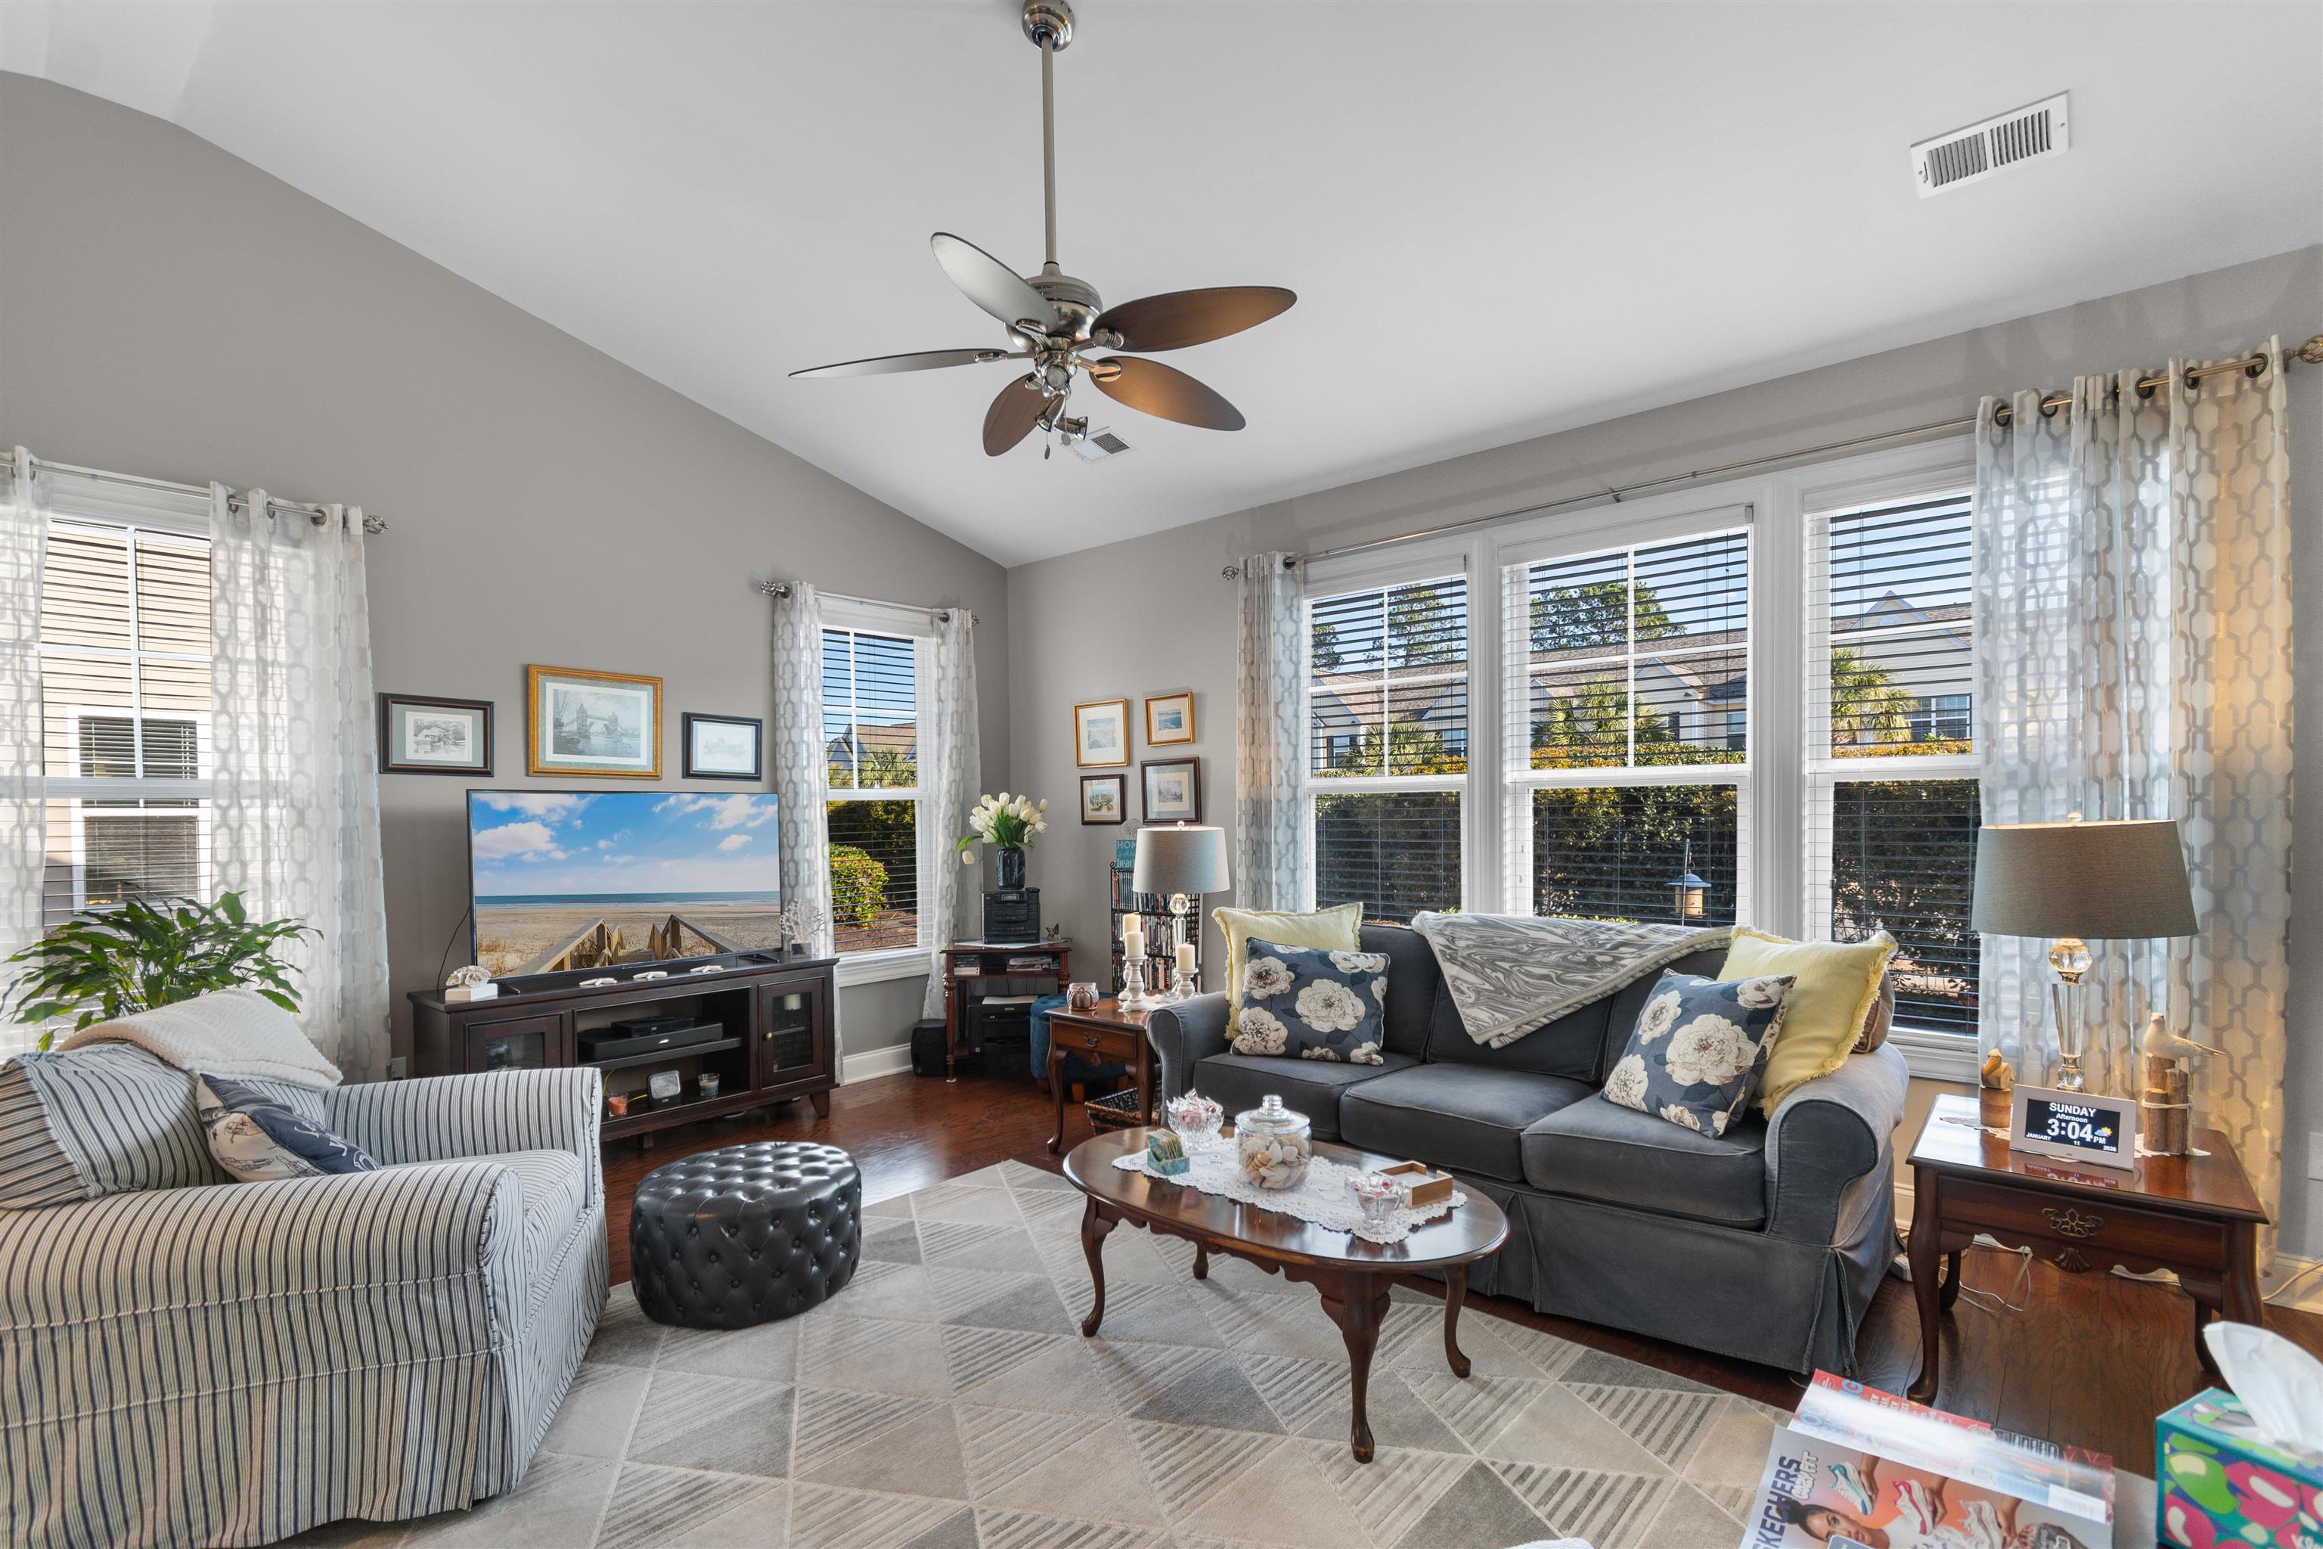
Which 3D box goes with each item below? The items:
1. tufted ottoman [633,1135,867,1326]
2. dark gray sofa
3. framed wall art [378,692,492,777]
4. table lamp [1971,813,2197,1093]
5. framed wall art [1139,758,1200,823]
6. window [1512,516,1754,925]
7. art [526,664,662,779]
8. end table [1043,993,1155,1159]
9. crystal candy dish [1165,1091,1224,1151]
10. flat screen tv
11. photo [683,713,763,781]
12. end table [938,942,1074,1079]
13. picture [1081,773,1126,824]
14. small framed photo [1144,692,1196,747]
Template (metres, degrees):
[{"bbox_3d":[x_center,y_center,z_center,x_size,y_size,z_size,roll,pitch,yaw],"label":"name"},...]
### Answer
[{"bbox_3d":[-1.173,1.297,2.764,0.590,0.345,0.590,-1,-1,0],"label":"tufted ottoman"},{"bbox_3d":[1.115,1.030,3.308,2.239,0.894,0.915,-2,-3,38],"label":"dark gray sofa"},{"bbox_3d":[-2.769,-0.144,3.710,0.030,0.295,0.355,-2,-3,41],"label":"framed wall art"},{"bbox_3d":[2.424,0.512,2.551,0.434,0.819,0.434,-2,-3,41],"label":"table lamp"},{"bbox_3d":[0.051,0.089,5.088,0.388,0.343,0.030,-2,-3,38],"label":"framed wall art"},{"bbox_3d":[1.781,-0.026,3.761,0.894,1.802,0.100,-2,-3,41],"label":"window"},{"bbox_3d":[-2.315,-0.201,3.978,0.025,0.436,0.502,-1,-1,41],"label":"art"},{"bbox_3d":[-0.028,1.231,3.986,0.553,0.546,0.696,-2,-3,41],"label":"end table"},{"bbox_3d":[0.097,0.969,2.723,0.161,0.142,0.161,-1,-2,0],"label":"crystal candy dish"},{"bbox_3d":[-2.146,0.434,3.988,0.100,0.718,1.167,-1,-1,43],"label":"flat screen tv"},{"bbox_3d":[-1.978,-0.120,4.364,0.025,0.281,0.355,-1,-1,41],"label":"photo"},{"bbox_3d":[-0.773,1.214,4.995,0.651,0.655,0.396,0,-2,-4],"label":"end table"},{"bbox_3d":[-0.301,0.140,5.129,0.311,0.254,0.025,-1,-1,39],"label":"picture"},{"bbox_3d":[0.051,-0.268,4.830,0.300,0.248,0.025,-1,-1,39],"label":"small framed photo"}]

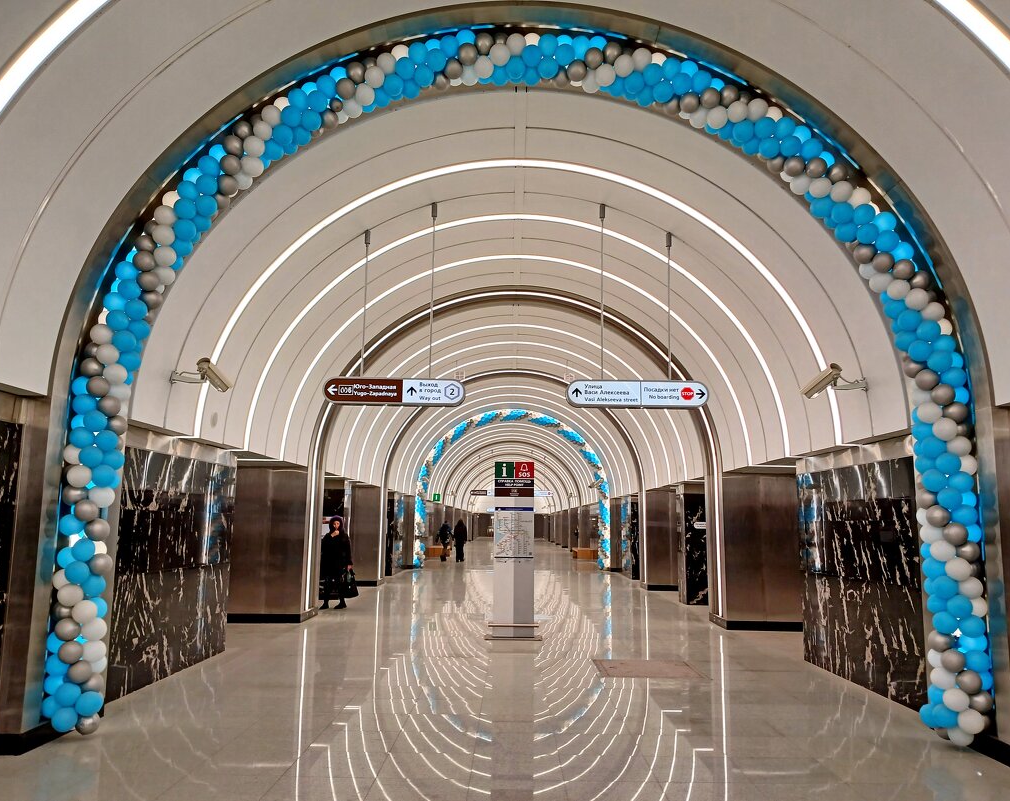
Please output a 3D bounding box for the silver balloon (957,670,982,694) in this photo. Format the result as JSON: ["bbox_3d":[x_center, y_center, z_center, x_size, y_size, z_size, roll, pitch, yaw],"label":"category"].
[{"bbox_3d":[3.426,2.082,5.923,0.173,0.173,0.173,1,-9,0],"label":"silver balloon"}]

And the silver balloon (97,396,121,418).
[{"bbox_3d":[-3.093,0.055,6.273,0.173,0.173,0.173,1,-9,0],"label":"silver balloon"}]

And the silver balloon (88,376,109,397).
[{"bbox_3d":[-3.197,-0.106,6.307,0.165,0.165,0.174,1,-9,0],"label":"silver balloon"}]

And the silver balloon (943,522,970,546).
[{"bbox_3d":[3.459,1.024,6.152,0.175,0.178,0.175,1,-9,0],"label":"silver balloon"}]

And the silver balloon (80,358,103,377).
[{"bbox_3d":[-3.314,-0.265,6.437,0.175,0.178,0.175,1,-9,0],"label":"silver balloon"}]

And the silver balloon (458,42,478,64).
[{"bbox_3d":[-0.306,-2.906,6.738,0.167,0.167,0.175,1,-9,0],"label":"silver balloon"}]

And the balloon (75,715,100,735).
[{"bbox_3d":[-3.148,2.441,6.063,0.170,0.170,0.170,0,-9,0],"label":"balloon"}]

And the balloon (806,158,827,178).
[{"bbox_3d":[2.586,-1.929,6.656,0.177,0.173,0.182,1,-9,0],"label":"balloon"}]

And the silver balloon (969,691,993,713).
[{"bbox_3d":[3.535,2.238,5.964,0.170,0.170,0.170,0,-9,0],"label":"silver balloon"}]

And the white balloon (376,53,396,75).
[{"bbox_3d":[-0.998,-2.844,6.779,0.166,0.166,0.174,1,-9,0],"label":"white balloon"}]

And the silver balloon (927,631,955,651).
[{"bbox_3d":[3.333,1.837,6.126,0.177,0.173,0.182,1,-9,0],"label":"silver balloon"}]

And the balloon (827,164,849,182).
[{"bbox_3d":[2.766,-1.887,6.653,0.175,0.178,0.175,1,-9,0],"label":"balloon"}]

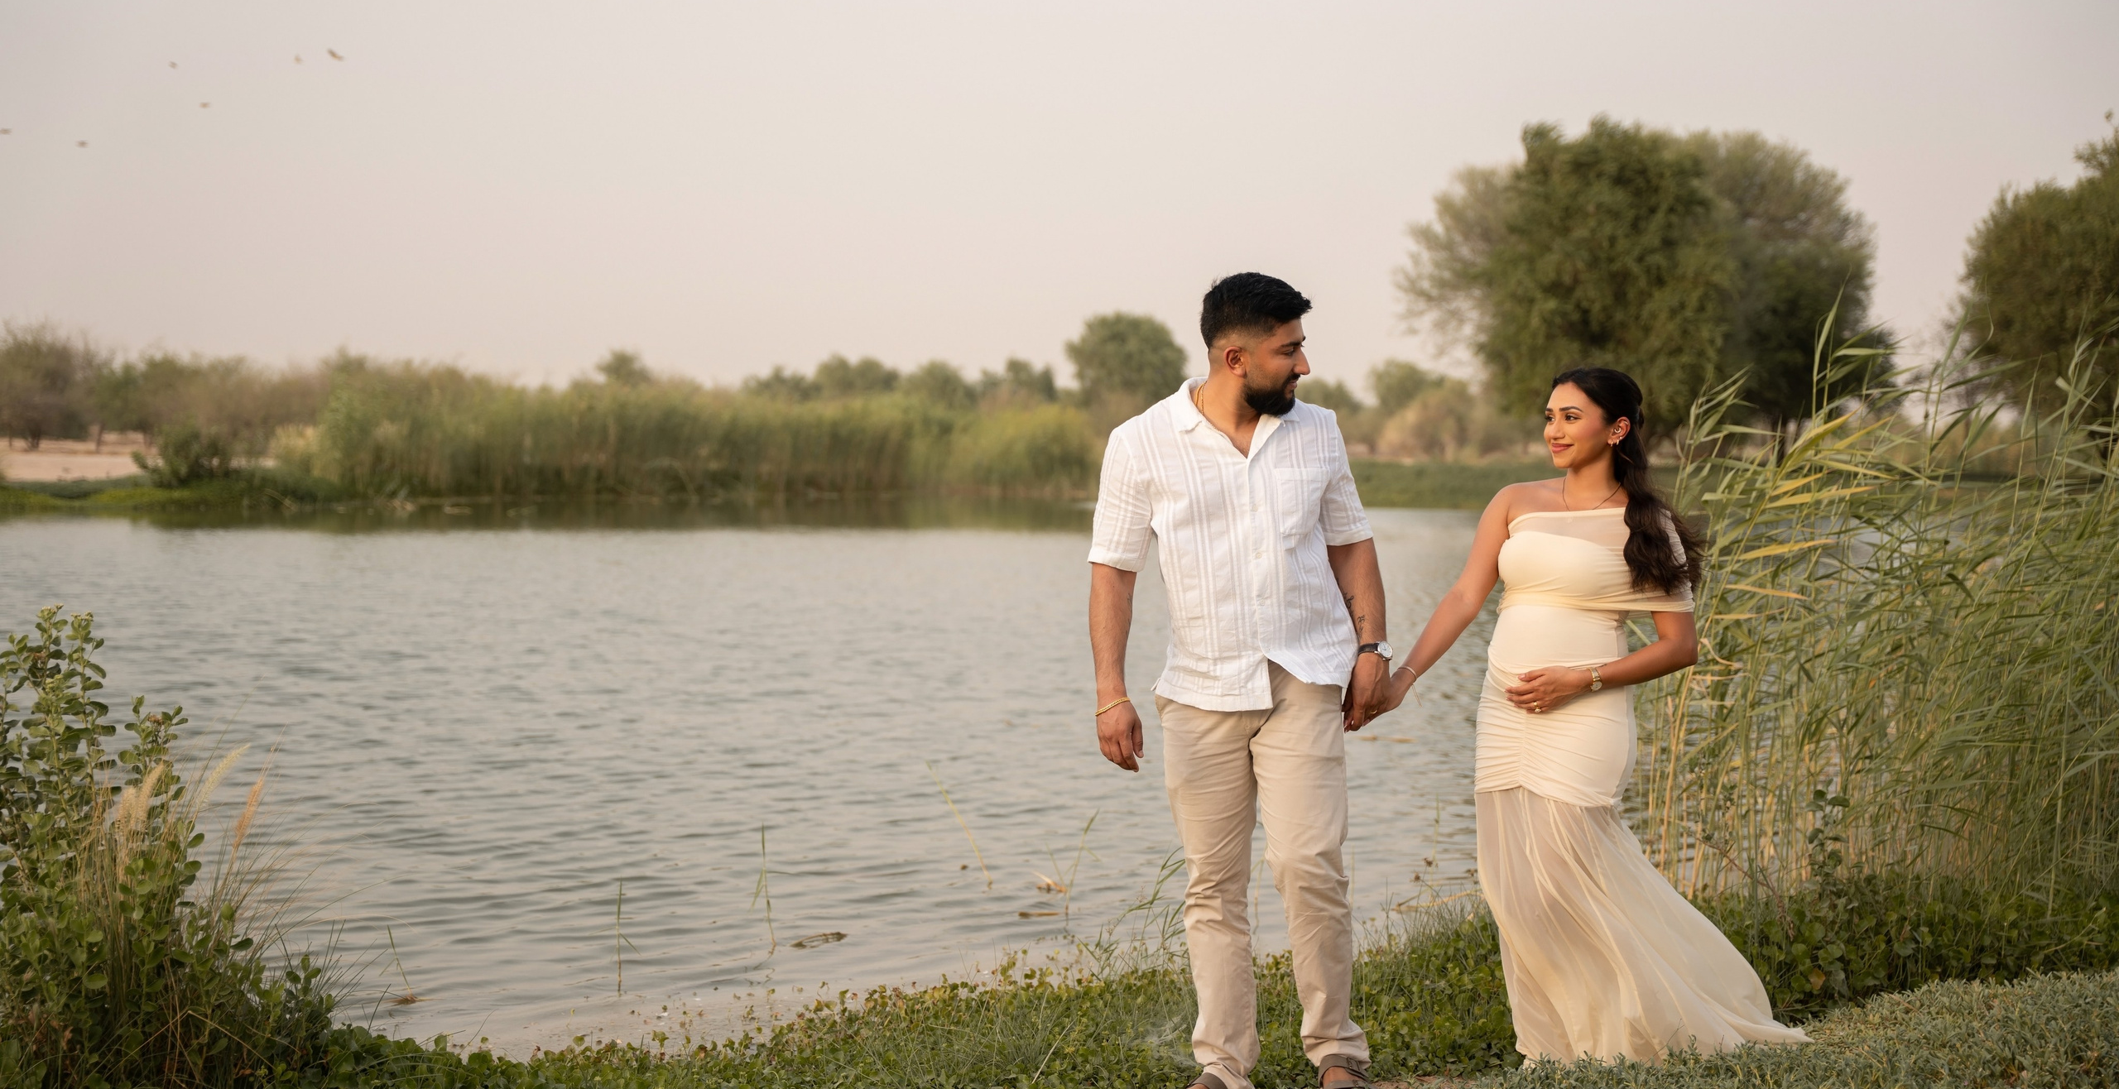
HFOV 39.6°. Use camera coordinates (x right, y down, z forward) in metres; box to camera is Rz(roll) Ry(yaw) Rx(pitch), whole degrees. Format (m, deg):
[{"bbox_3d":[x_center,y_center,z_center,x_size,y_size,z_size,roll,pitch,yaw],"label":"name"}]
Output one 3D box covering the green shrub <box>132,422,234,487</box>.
[{"bbox_3d":[-17.255,-1.745,58.000,2.000,1.400,1.800,0,2,0],"label":"green shrub"}]

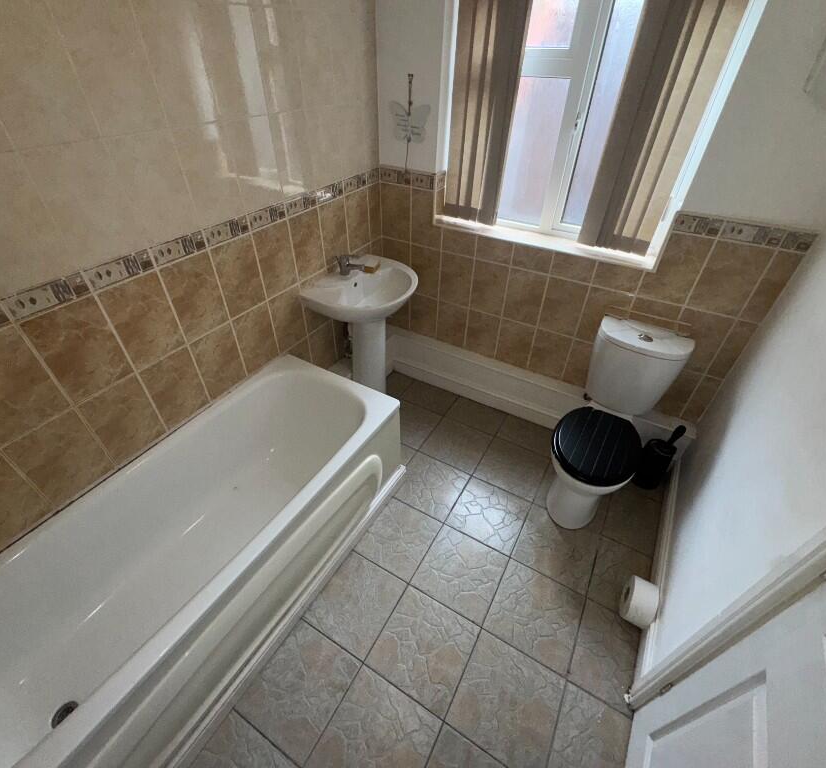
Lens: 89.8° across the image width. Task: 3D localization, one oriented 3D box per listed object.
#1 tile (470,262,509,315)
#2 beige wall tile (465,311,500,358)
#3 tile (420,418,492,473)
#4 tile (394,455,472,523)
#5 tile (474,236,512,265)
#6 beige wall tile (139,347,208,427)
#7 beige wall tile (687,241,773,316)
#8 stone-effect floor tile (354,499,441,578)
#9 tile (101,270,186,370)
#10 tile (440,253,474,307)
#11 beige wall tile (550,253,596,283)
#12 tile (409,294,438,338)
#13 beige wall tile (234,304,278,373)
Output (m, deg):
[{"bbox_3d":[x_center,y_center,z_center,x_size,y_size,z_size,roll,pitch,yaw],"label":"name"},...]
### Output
[{"bbox_3d":[0.421,-0.525,2.284,0.200,0.300,0.010,21,43,23],"label":"tile"},{"bbox_3d":[0.422,-0.302,2.478,0.200,0.277,0.010,21,44,23],"label":"beige wall tile"},{"bbox_3d":[0.246,0.330,2.278,0.317,0.010,0.316,21,43,22],"label":"tile"},{"bbox_3d":[0.090,0.524,2.140,0.327,0.010,0.327,21,43,23],"label":"tile"},{"bbox_3d":[0.432,-0.702,2.174,0.202,0.127,0.010,21,43,22],"label":"tile"},{"bbox_3d":[-0.907,0.021,1.593,0.010,0.300,0.200,21,43,23],"label":"beige wall tile"},{"bbox_3d":[1.296,-0.427,1.704,0.200,0.300,0.010,21,43,23],"label":"beige wall tile"},{"bbox_3d":[-0.075,0.678,1.849,0.317,0.010,0.316,21,43,22],"label":"stone-effect floor tile"},{"bbox_3d":[-0.889,-0.208,1.380,0.010,0.297,0.196,21,43,22],"label":"tile"},{"bbox_3d":[0.245,-0.586,2.336,0.196,0.297,0.010,21,43,22],"label":"tile"},{"bbox_3d":[0.781,-0.562,2.013,0.200,0.120,0.010,21,43,23],"label":"beige wall tile"},{"bbox_3d":[0.070,-0.435,2.622,0.200,0.268,0.010,21,43,23],"label":"tile"},{"bbox_3d":[-0.711,-0.203,1.880,0.010,0.301,0.200,21,44,23],"label":"beige wall tile"}]

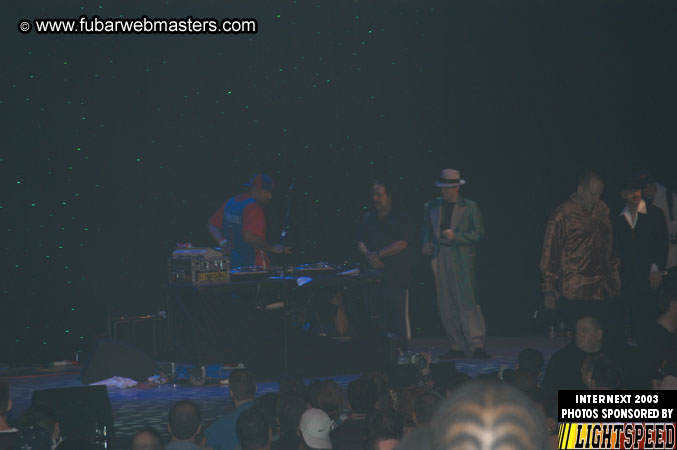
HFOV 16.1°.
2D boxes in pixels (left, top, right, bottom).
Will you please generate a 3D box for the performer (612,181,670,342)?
[{"bbox_3d":[3.200,0.387,25.200,0.590,1.790,0.400,0,0,-9],"label":"performer"}]

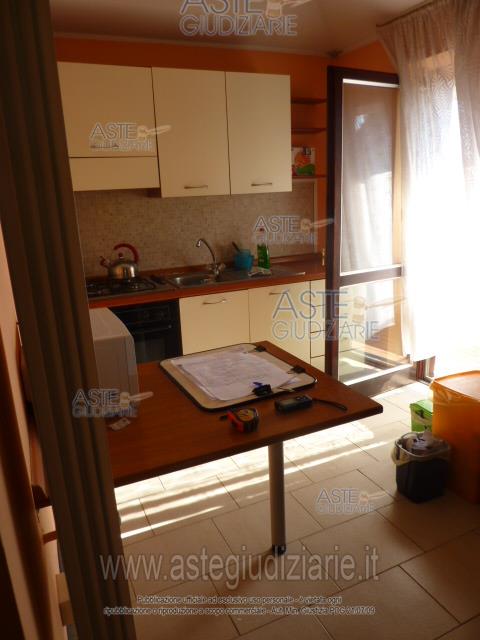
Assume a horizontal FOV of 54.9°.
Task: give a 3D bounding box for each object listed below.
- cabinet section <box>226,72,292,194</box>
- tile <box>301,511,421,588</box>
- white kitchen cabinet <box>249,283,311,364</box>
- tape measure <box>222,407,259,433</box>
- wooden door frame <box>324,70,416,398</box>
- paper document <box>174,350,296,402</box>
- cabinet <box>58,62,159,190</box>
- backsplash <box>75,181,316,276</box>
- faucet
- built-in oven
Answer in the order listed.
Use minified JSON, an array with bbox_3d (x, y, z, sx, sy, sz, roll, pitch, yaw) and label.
[{"bbox_3d":[0.063,-1.218,3.120,0.456,0.716,0.350,-9,16,-22],"label":"cabinet section"},{"bbox_3d":[0.496,0.929,1.892,0.404,0.010,0.292,-9,17,-23],"label":"tile"},{"bbox_3d":[0.162,0.070,3.289,0.450,0.750,0.570,-9,17,-22],"label":"white kitchen cabinet"},{"bbox_3d":[0.005,0.283,1.310,0.085,0.034,0.080,-10,16,-25],"label":"tape measure"},{"bbox_3d":[0.901,-0.468,3.011,0.845,2.040,0.058,-11,18,-29],"label":"wooden door frame"},{"bbox_3d":[-0.032,0.187,1.680,0.315,0.010,0.420,-9,16,-22],"label":"paper document"},{"bbox_3d":[-0.807,-1.109,2.745,0.550,0.654,0.343,-9,17,-22],"label":"cabinet"},{"bbox_3d":[-0.268,-0.662,3.289,1.920,0.585,0.015,-9,17,-22],"label":"backsplash"},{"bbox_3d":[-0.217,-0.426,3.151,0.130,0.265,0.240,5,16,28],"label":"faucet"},{"bbox_3d":[-0.722,0.151,2.941,0.600,0.600,0.560,-9,16,-22],"label":"built-in oven"}]

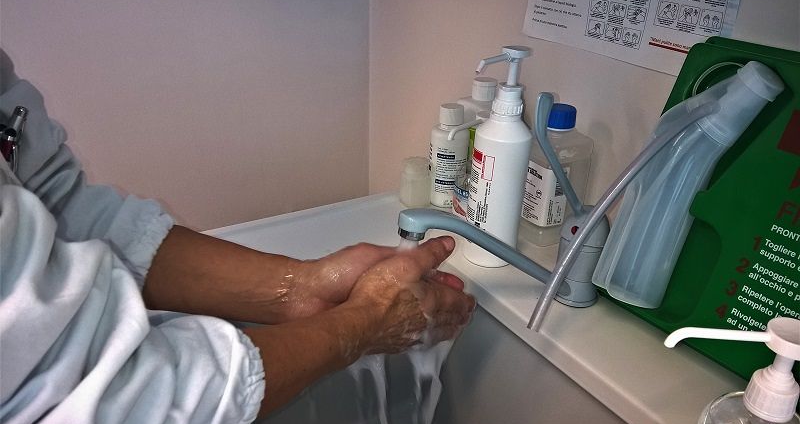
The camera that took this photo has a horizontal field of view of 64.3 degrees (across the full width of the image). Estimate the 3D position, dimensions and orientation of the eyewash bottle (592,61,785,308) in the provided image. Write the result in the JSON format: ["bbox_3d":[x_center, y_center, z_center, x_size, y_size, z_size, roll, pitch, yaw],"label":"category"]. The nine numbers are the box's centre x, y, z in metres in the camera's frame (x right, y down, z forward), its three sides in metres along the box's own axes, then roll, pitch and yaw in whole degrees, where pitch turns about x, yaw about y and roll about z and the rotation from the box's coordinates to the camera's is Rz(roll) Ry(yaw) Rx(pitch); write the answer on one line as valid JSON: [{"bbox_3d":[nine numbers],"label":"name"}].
[{"bbox_3d":[0.299,-0.025,0.656,0.061,0.255,0.091,-3,32,-48],"label":"eyewash bottle"}]

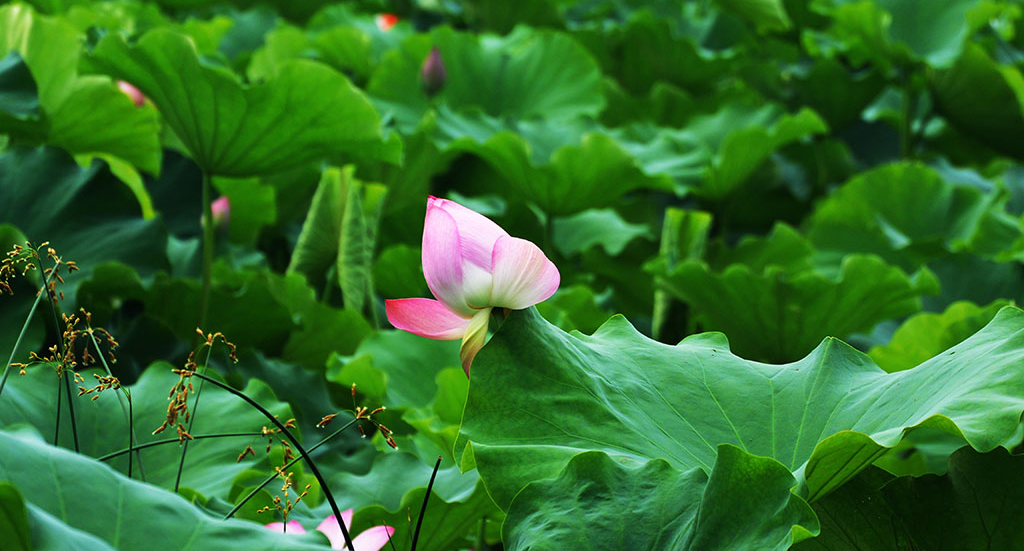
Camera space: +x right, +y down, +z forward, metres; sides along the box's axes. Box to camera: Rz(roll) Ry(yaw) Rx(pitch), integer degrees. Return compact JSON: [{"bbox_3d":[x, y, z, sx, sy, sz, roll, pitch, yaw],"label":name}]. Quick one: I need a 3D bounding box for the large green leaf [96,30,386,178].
[{"bbox_3d":[-0.363,-0.229,11.200,0.403,0.180,0.320,0,4,0],"label":"large green leaf"}]

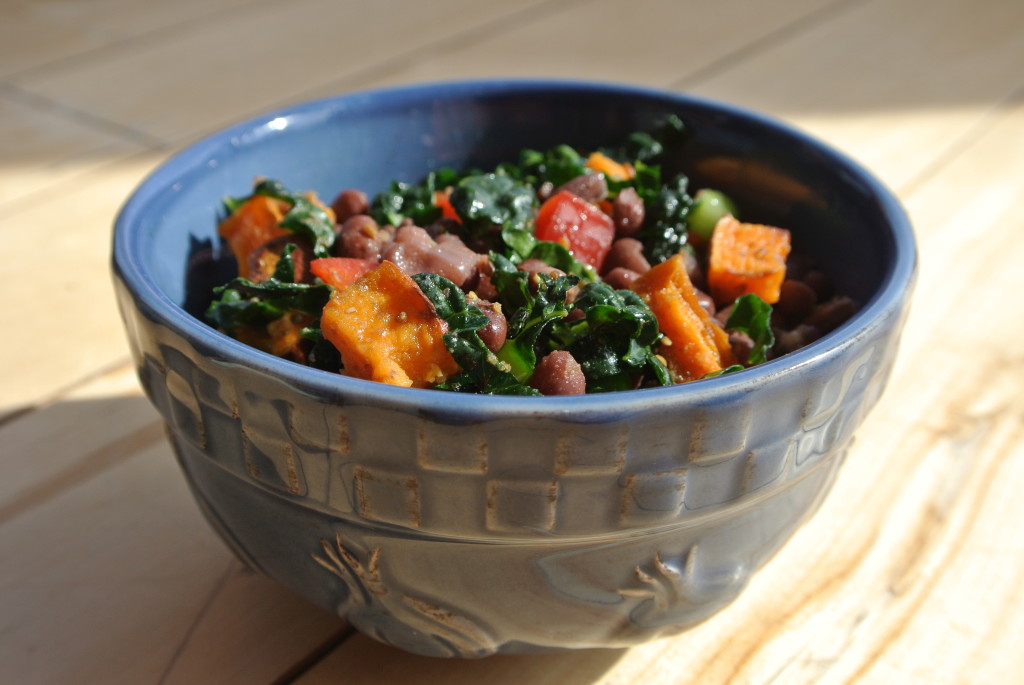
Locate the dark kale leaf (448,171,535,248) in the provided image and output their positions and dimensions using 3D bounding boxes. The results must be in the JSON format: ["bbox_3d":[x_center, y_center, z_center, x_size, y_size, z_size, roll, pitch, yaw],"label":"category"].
[{"bbox_3d":[-0.004,-0.029,0.273,0.019,0.012,0.014,0,30,0],"label":"dark kale leaf"}]

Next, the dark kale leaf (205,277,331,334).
[{"bbox_3d":[-0.048,-0.007,0.246,0.025,0.008,0.011,0,30,0],"label":"dark kale leaf"}]

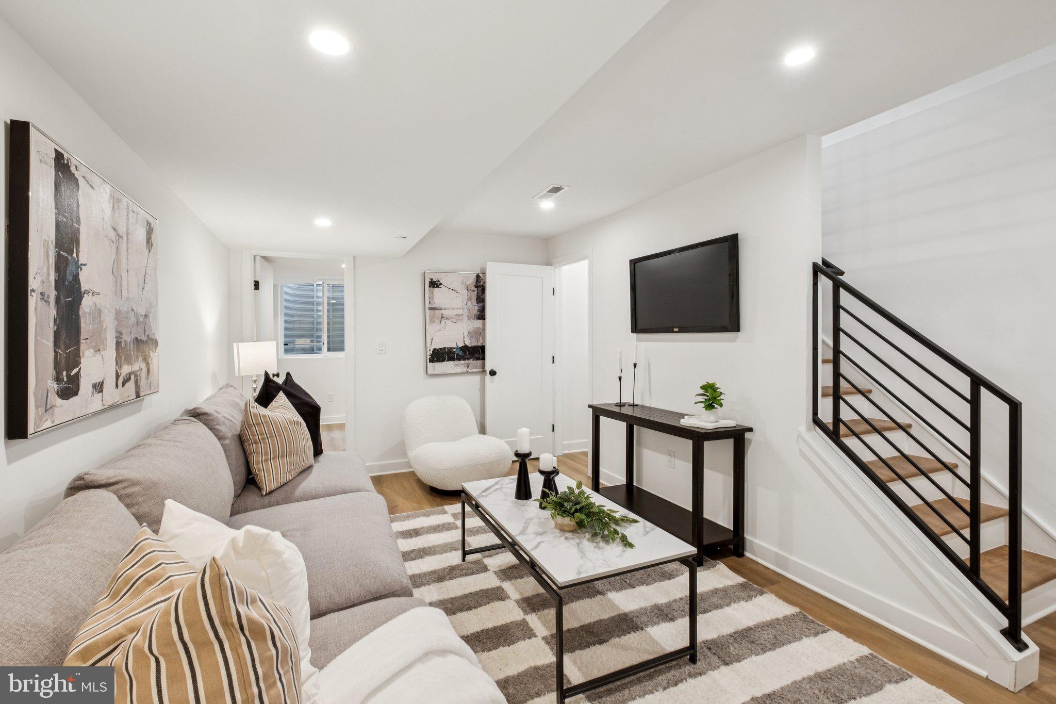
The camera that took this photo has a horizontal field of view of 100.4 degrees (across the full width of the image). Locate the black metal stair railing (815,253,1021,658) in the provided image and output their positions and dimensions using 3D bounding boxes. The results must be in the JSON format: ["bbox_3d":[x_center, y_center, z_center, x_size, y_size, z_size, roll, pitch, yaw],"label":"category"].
[{"bbox_3d":[1.693,0.312,1.985,0.080,1.550,0.790,-1,2,-24],"label":"black metal stair railing"}]

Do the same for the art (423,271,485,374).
[{"bbox_3d":[-0.650,-0.285,4.380,0.750,0.985,0.045,-1,2,-24],"label":"art"}]

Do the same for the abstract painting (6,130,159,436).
[{"bbox_3d":[-1.419,-0.185,1.479,0.040,0.755,0.965,0,1,-25],"label":"abstract painting"}]

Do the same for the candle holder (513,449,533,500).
[{"bbox_3d":[-0.023,0.638,2.272,0.090,0.232,0.090,0,1,0],"label":"candle holder"}]

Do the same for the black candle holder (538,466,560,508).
[{"bbox_3d":[0.097,0.673,2.180,0.086,0.185,0.086,0,1,0],"label":"black candle holder"}]

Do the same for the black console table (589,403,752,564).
[{"bbox_3d":[0.910,0.817,3.090,0.370,0.755,1.210,-1,2,-24],"label":"black console table"}]

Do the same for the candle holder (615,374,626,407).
[{"bbox_3d":[0.735,0.312,3.500,0.083,0.235,0.083,0,1,0],"label":"candle holder"}]

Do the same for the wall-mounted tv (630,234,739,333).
[{"bbox_3d":[1.032,-0.413,2.986,0.070,0.570,0.965,0,1,-25],"label":"wall-mounted tv"}]

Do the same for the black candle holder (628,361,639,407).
[{"bbox_3d":[0.815,0.255,3.397,0.080,0.320,0.080,0,1,0],"label":"black candle holder"}]

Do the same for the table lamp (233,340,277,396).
[{"bbox_3d":[-1.850,0.235,3.000,0.280,0.630,0.200,-1,2,-38],"label":"table lamp"}]

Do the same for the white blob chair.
[{"bbox_3d":[-0.600,0.775,3.764,0.800,0.760,0.840,-1,1,-42],"label":"white blob chair"}]

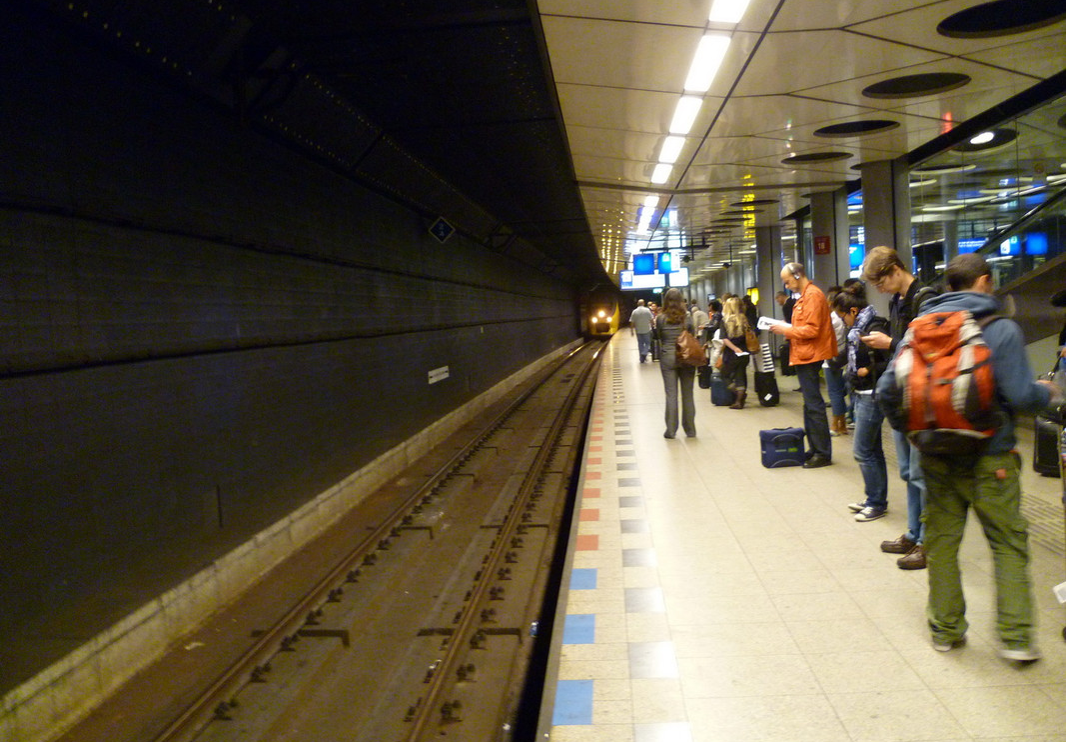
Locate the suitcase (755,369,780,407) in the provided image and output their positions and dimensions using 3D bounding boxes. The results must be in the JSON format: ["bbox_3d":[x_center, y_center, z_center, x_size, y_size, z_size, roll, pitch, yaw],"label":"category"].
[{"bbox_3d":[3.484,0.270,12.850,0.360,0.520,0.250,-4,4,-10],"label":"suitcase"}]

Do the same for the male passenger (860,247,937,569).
[{"bbox_3d":[2.178,0.192,5.040,0.520,1.800,0.500,-4,4,-8],"label":"male passenger"}]

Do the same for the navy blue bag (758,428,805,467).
[{"bbox_3d":[2.361,0.716,8.150,0.410,0.360,0.200,-4,4,0],"label":"navy blue bag"}]

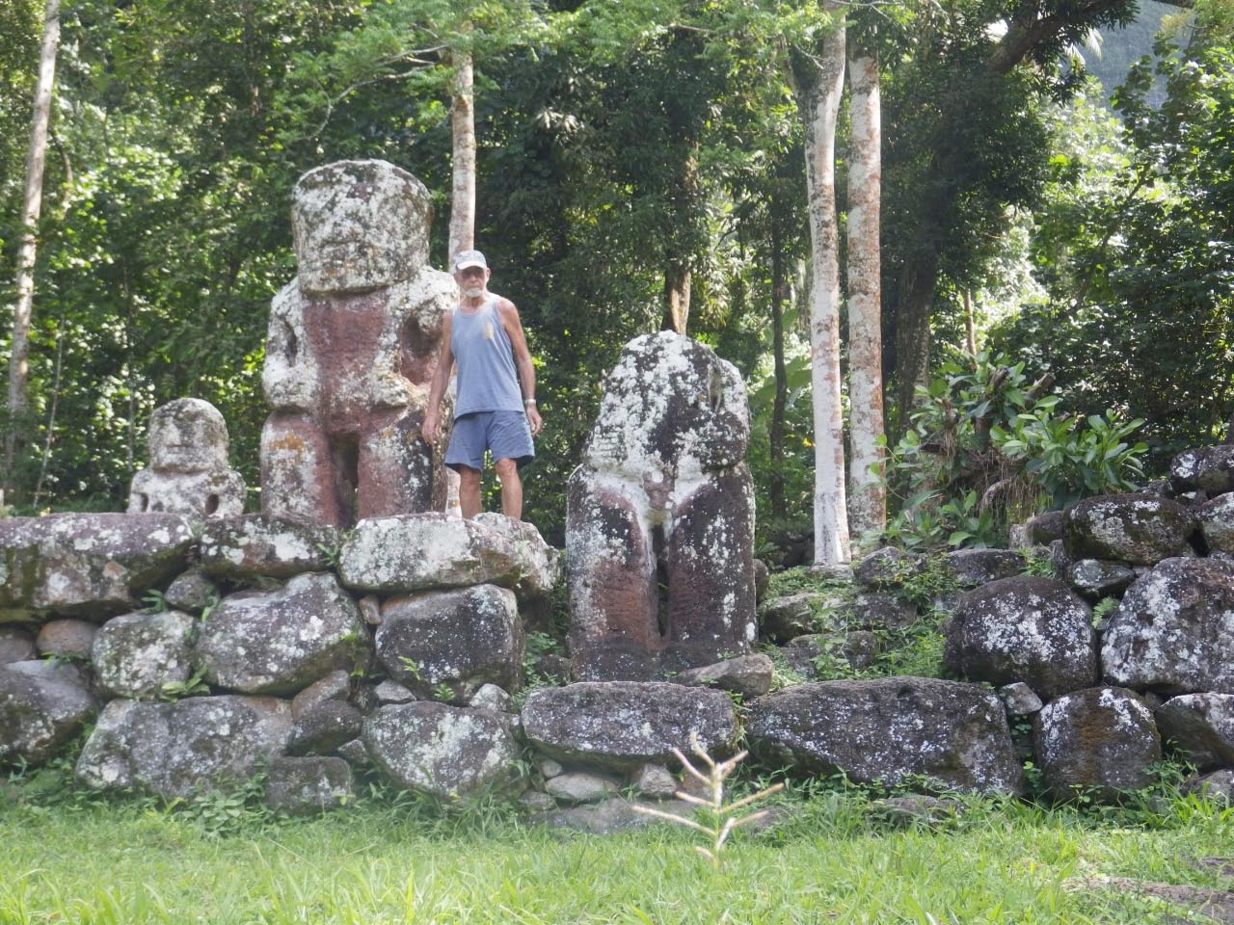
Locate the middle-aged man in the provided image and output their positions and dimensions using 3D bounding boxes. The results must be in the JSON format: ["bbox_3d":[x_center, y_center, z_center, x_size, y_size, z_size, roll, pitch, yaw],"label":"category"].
[{"bbox_3d":[-0.805,-0.387,10.800,0.700,1.746,0.400,-1,-3,14],"label":"middle-aged man"}]

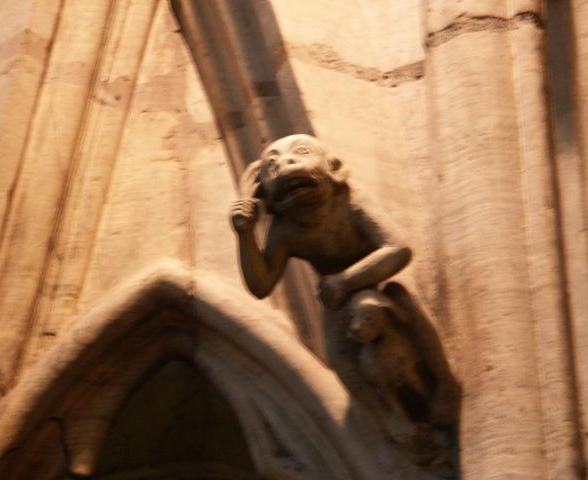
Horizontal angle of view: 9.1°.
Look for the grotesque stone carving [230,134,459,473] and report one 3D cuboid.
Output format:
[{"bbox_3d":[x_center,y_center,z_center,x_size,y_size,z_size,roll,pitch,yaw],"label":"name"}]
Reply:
[{"bbox_3d":[0.094,0.119,6.998,0.330,0.550,0.400,-17,-28,27],"label":"grotesque stone carving"}]

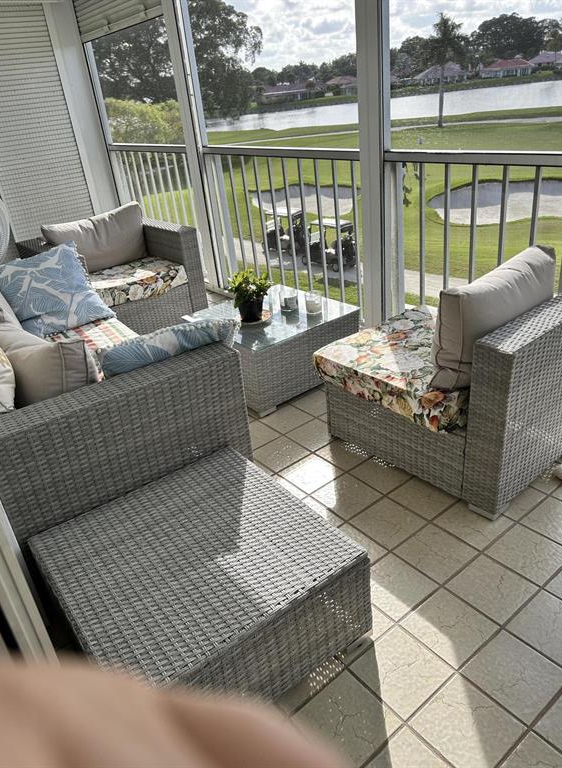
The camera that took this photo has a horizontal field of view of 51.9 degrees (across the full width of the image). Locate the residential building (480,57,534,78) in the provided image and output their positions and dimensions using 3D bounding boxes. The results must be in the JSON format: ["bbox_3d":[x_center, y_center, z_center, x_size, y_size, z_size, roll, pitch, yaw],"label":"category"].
[{"bbox_3d":[83.043,-116.296,212.414,18.240,5.980,13.000,4,29,19],"label":"residential building"}]

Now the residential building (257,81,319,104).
[{"bbox_3d":[2.575,-100.317,198.037,19.270,5.950,12.000,-5,27,1],"label":"residential building"}]

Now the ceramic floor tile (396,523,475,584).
[{"bbox_3d":[0.513,0.559,1.908,0.196,0.010,0.196,-24,32,-32],"label":"ceramic floor tile"}]

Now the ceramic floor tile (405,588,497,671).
[{"bbox_3d":[0.474,0.684,1.624,0.197,0.010,0.197,-24,33,-32],"label":"ceramic floor tile"}]

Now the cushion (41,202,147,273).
[{"bbox_3d":[-1.217,-0.927,3.729,0.610,0.366,0.152,-24,28,-32],"label":"cushion"}]

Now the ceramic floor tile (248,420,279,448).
[{"bbox_3d":[-0.129,0.238,2.607,0.197,0.010,0.197,-24,33,-32],"label":"ceramic floor tile"}]

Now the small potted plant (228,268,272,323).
[{"bbox_3d":[-0.162,-0.427,2.868,0.215,0.240,0.215,-7,27,-2],"label":"small potted plant"}]

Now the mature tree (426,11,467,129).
[{"bbox_3d":[21.325,-41.145,76.115,5.200,13.400,5.200,2,28,15],"label":"mature tree"}]

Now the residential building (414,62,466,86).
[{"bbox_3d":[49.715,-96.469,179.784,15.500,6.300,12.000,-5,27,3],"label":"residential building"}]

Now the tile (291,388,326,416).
[{"bbox_3d":[0.186,0.095,2.819,0.197,0.010,0.197,-24,33,-32],"label":"tile"}]

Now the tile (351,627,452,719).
[{"bbox_3d":[0.318,0.759,1.528,0.200,0.010,0.200,-24,32,-32],"label":"tile"}]

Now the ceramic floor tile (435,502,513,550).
[{"bbox_3d":[0.668,0.484,1.999,0.200,0.010,0.200,-24,32,-32],"label":"ceramic floor tile"}]

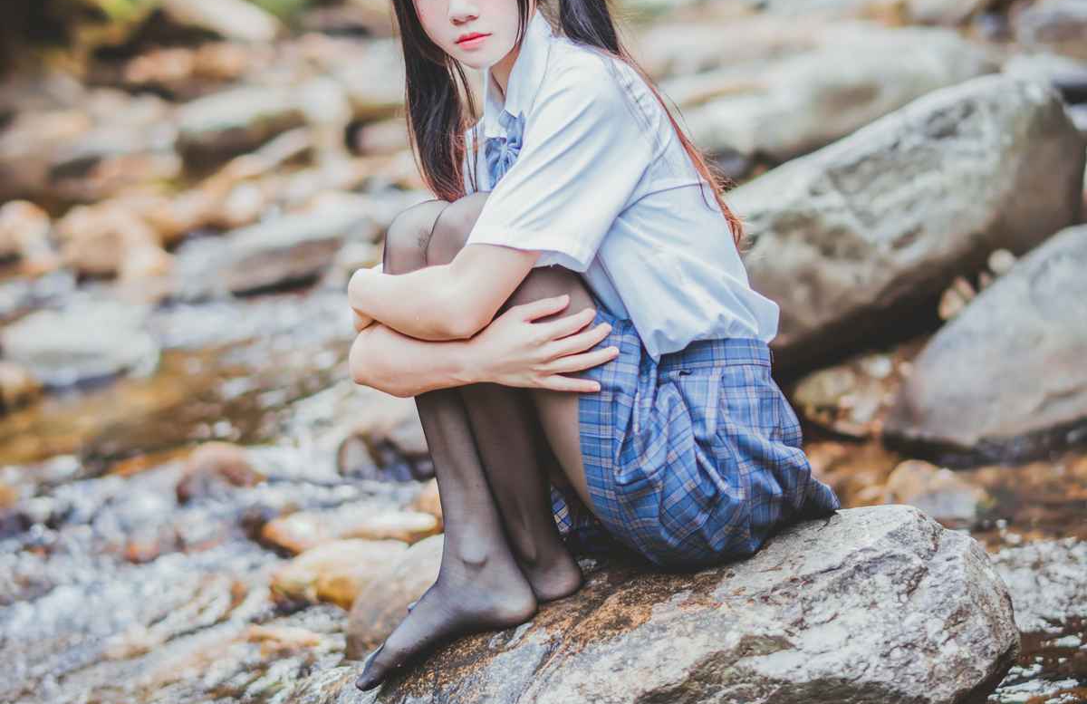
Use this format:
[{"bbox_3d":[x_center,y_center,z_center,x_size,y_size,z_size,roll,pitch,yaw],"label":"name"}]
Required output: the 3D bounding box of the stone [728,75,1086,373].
[{"bbox_3d":[0.610,-0.231,3.867,0.680,0.450,0.500,-4,14,-18],"label":"stone"}]

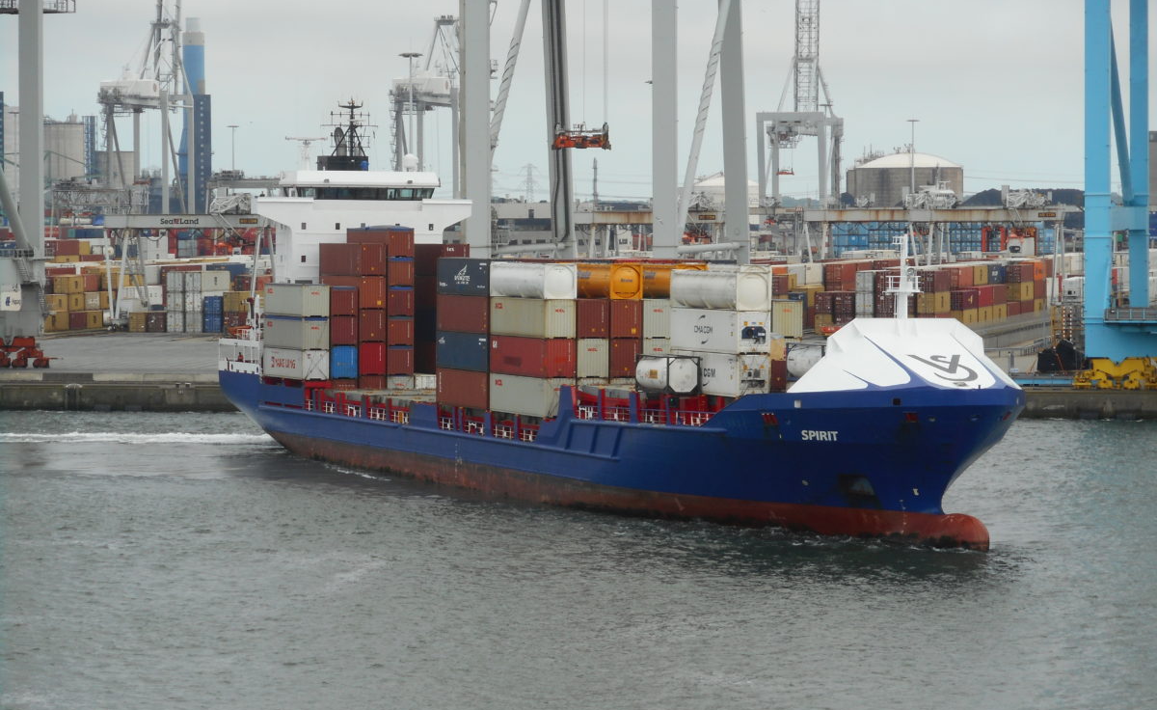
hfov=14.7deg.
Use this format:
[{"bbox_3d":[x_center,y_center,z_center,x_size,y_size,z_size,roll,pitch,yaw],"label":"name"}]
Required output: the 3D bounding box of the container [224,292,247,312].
[{"bbox_3d":[-48.780,-7.902,656.197,2.440,2.900,12.190,0,2,15],"label":"container"}]

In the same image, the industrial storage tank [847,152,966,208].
[{"bbox_3d":[165.902,-79.897,2270.000,57.000,45.000,57.000,0,2,15],"label":"industrial storage tank"}]

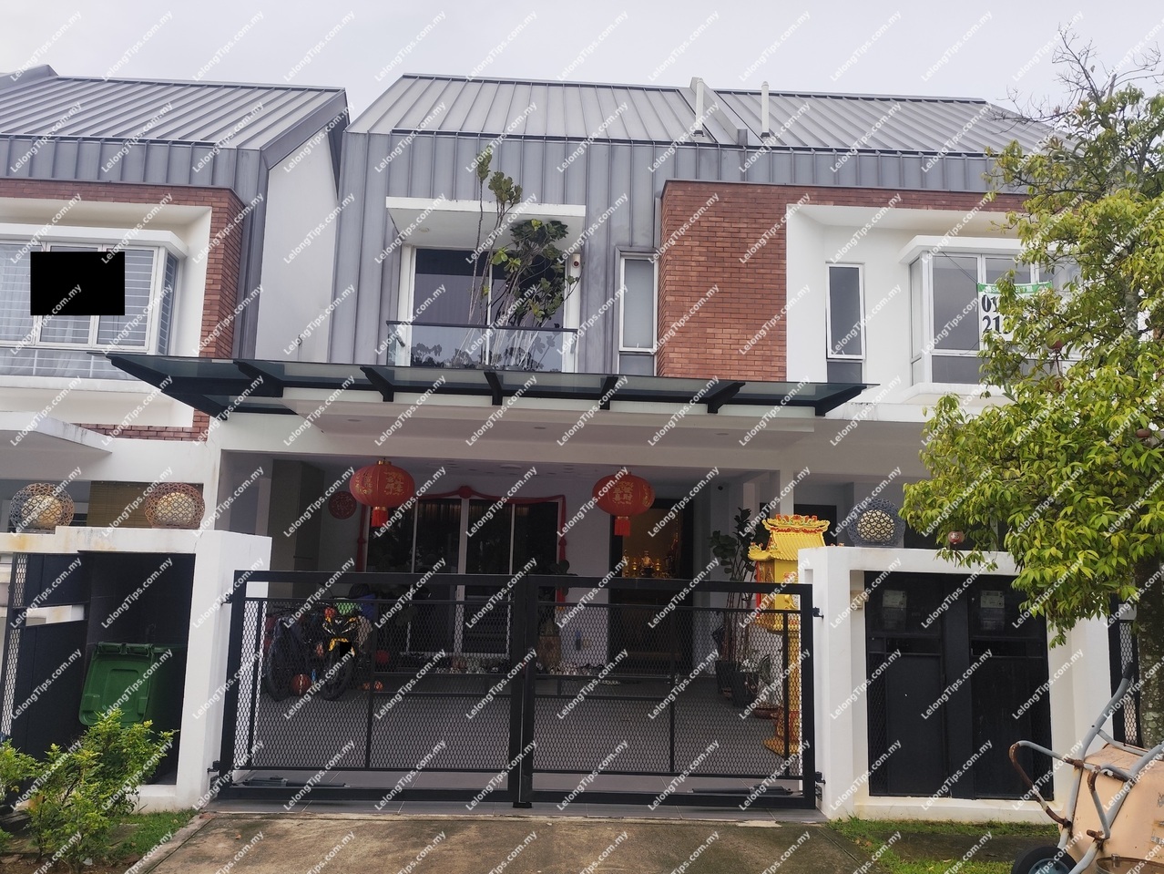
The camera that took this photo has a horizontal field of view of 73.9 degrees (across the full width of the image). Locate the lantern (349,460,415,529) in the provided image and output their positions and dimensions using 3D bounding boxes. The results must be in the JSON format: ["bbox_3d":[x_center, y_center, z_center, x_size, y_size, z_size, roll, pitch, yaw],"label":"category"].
[{"bbox_3d":[-2.343,0.659,9.107,0.760,0.790,0.760,2,-9,-2],"label":"lantern"}]

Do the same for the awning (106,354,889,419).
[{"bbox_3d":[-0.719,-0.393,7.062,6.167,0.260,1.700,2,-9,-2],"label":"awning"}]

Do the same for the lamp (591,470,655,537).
[{"bbox_3d":[0.502,0.796,9.266,0.740,0.770,0.740,2,-9,-2],"label":"lamp"}]

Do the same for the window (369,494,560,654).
[{"bbox_3d":[-1.699,1.961,10.864,2.740,2.190,0.130,2,-9,-2],"label":"window"}]

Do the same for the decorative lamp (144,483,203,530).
[{"bbox_3d":[-2.849,0.483,5.375,0.390,0.315,0.390,2,-9,-2],"label":"decorative lamp"}]

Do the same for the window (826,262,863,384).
[{"bbox_3d":[3.994,-1.683,11.718,0.600,1.900,0.120,2,-9,-2],"label":"window"}]

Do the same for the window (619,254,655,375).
[{"bbox_3d":[0.825,-1.773,11.421,0.544,1.870,0.120,2,-9,-2],"label":"window"}]

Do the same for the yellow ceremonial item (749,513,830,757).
[{"bbox_3d":[1.938,1.734,6.994,0.700,2.100,0.620,3,-9,-6],"label":"yellow ceremonial item"}]

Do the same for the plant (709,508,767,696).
[{"bbox_3d":[1.953,2.055,9.852,0.750,2.330,0.720,2,-9,-2],"label":"plant"}]

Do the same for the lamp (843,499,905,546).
[{"bbox_3d":[2.107,0.621,5.561,0.410,0.352,0.410,2,-9,-2],"label":"lamp"}]

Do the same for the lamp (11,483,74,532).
[{"bbox_3d":[-3.745,0.492,5.336,0.380,0.337,0.380,2,-9,-2],"label":"lamp"}]

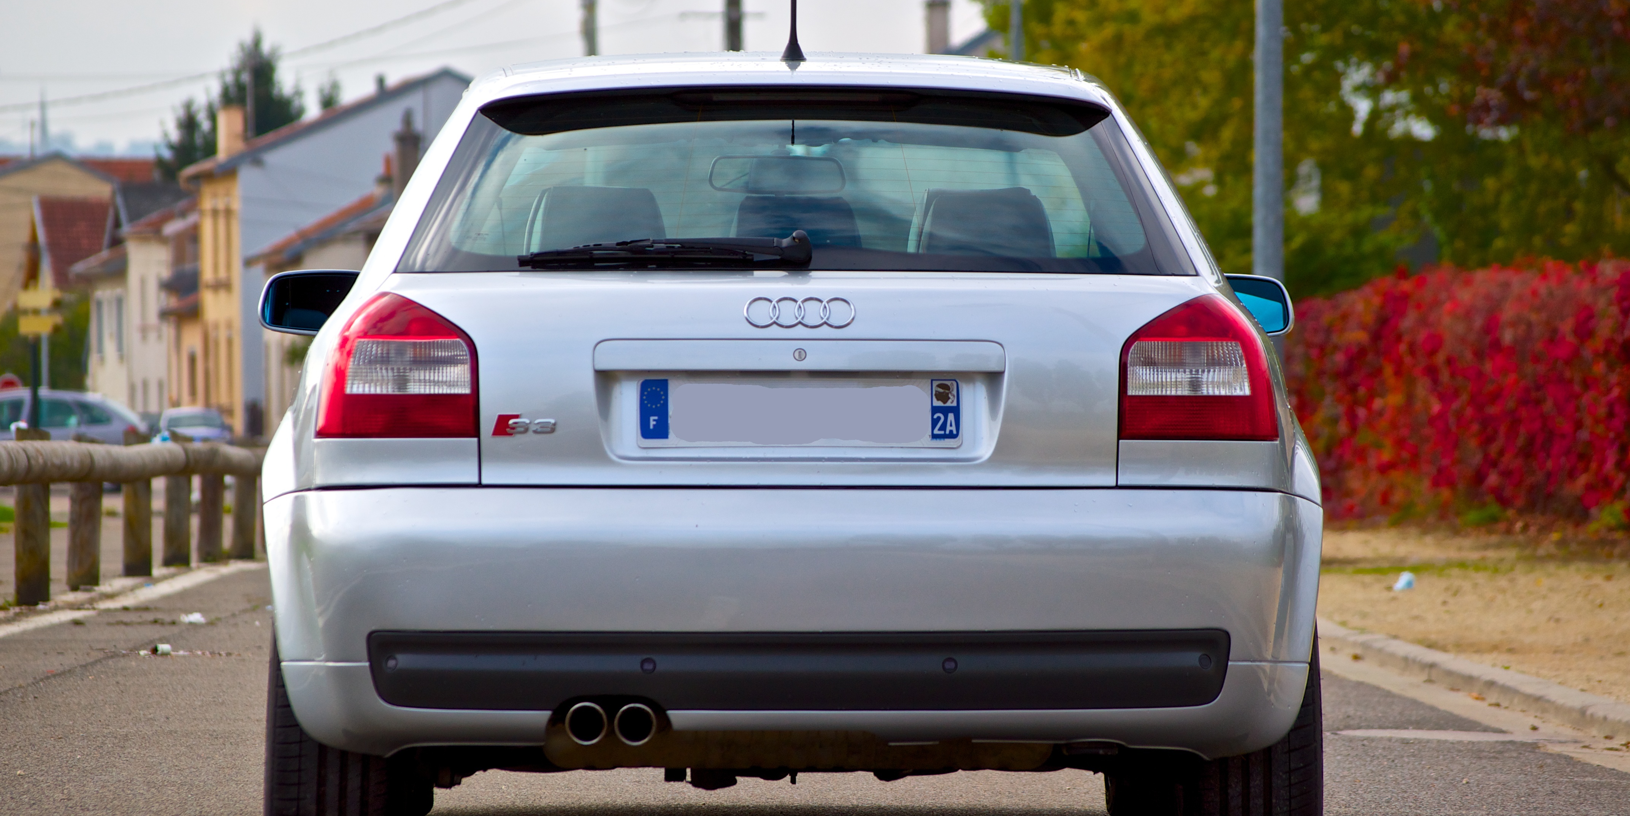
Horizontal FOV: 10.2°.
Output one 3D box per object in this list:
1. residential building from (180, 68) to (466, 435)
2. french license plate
[{"bbox_3d":[-10.250,-3.420,234.000,11.000,10.300,9.200,0,0,-10],"label":"residential building"},{"bbox_3d":[-0.024,0.008,14.630,0.520,0.110,0.012,0,0,-1],"label":"french license plate"}]

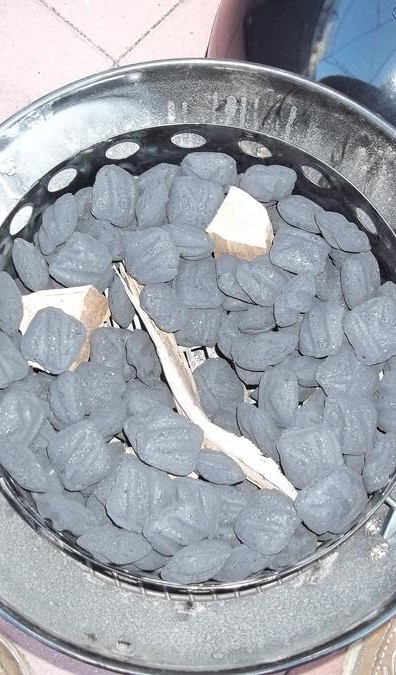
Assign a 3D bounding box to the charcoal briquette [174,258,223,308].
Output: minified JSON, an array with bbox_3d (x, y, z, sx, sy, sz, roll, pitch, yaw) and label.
[{"bbox_3d":[0.000,-0.049,0.720,0.052,0.028,0.053,0,84,0],"label":"charcoal briquette"}]

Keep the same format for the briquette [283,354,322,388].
[{"bbox_3d":[0.094,0.021,0.735,0.052,0.028,0.053,-6,98,1],"label":"briquette"}]

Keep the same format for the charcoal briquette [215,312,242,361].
[{"bbox_3d":[0.039,0.000,0.738,0.050,0.030,0.050,0,90,23],"label":"charcoal briquette"}]

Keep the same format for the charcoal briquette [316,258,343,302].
[{"bbox_3d":[0.113,-0.050,0.735,0.050,0.030,0.050,-11,82,-5],"label":"charcoal briquette"}]

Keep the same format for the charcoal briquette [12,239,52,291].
[{"bbox_3d":[-0.143,-0.063,0.715,0.028,0.052,0.053,-31,90,5],"label":"charcoal briquette"}]

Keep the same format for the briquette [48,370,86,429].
[{"bbox_3d":[-0.108,0.052,0.692,0.026,0.049,0.049,-12,88,20],"label":"briquette"}]

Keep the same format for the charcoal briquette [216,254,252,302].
[{"bbox_3d":[0.035,-0.052,0.728,0.050,0.030,0.050,-30,82,9],"label":"charcoal briquette"}]

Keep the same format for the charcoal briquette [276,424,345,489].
[{"bbox_3d":[0.089,0.094,0.658,0.050,0.030,0.050,-17,77,15],"label":"charcoal briquette"}]

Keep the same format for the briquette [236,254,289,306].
[{"bbox_3d":[0.058,-0.050,0.729,0.052,0.029,0.052,46,58,1],"label":"briquette"}]

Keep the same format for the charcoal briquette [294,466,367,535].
[{"bbox_3d":[0.104,0.129,0.660,0.050,0.029,0.050,-41,59,0],"label":"charcoal briquette"}]

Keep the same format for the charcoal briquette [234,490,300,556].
[{"bbox_3d":[0.054,0.144,0.646,0.049,0.026,0.049,12,66,15],"label":"charcoal briquette"}]

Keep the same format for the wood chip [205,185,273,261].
[{"bbox_3d":[0.037,-0.100,0.735,0.055,0.036,0.052,9,73,0],"label":"wood chip"}]

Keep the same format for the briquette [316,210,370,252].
[{"bbox_3d":[0.129,-0.093,0.732,0.054,0.052,0.027,34,122,1],"label":"briquette"}]

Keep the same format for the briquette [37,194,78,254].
[{"bbox_3d":[-0.122,-0.100,0.731,0.027,0.052,0.054,25,91,-32],"label":"briquette"}]

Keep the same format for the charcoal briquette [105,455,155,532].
[{"bbox_3d":[-0.054,0.124,0.655,0.050,0.030,0.050,-6,91,23],"label":"charcoal briquette"}]

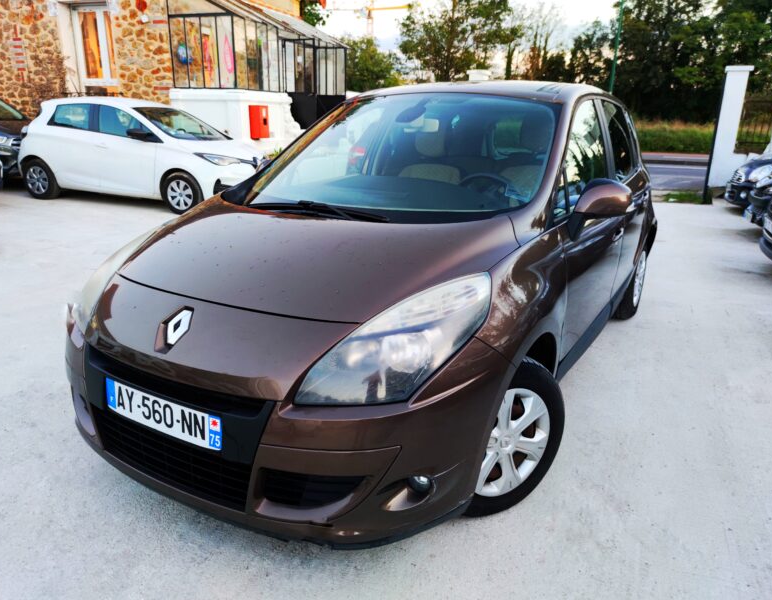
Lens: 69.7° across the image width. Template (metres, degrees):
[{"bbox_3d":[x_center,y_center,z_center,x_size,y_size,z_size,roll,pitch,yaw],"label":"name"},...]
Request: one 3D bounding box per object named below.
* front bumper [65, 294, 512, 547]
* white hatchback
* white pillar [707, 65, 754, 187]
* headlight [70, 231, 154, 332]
[{"bbox_3d":[-0.523,0.353,1.942,1.780,0.580,0.650,10,19,30],"label":"front bumper"},{"bbox_3d":[-3.800,-2.360,8.860,4.080,1.560,1.760,5,18,16],"label":"white hatchback"},{"bbox_3d":[6.821,-3.412,11.014,0.480,2.371,0.480,7,17,20],"label":"white pillar"},{"bbox_3d":[-1.023,-0.074,2.197,0.360,0.320,0.560,12,20,36],"label":"headlight"}]

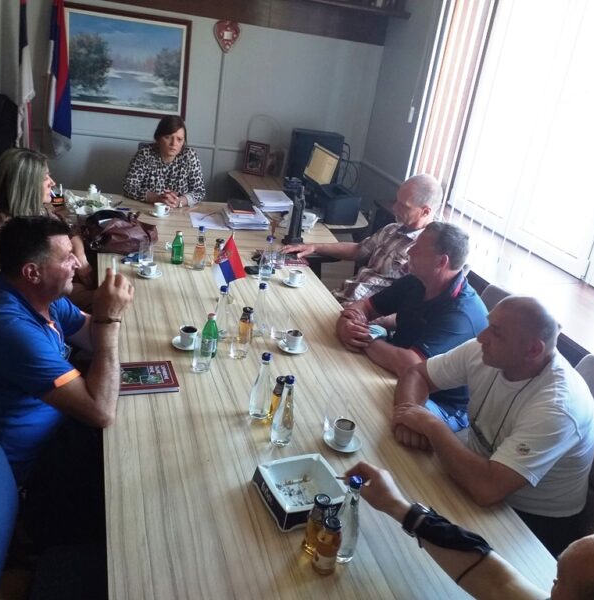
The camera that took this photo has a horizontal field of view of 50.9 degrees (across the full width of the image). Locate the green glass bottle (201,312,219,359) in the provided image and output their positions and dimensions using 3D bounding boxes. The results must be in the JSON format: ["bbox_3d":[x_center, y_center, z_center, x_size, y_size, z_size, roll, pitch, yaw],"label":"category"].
[{"bbox_3d":[-0.301,0.122,2.185,0.058,0.156,0.058,1,23,-19],"label":"green glass bottle"}]

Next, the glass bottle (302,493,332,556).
[{"bbox_3d":[0.046,0.492,1.373,0.054,0.142,0.054,7,22,-3],"label":"glass bottle"}]

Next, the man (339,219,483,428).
[{"bbox_3d":[0.453,0.307,2.519,0.720,1.270,0.560,6,22,-8],"label":"man"}]

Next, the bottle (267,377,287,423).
[{"bbox_3d":[-0.055,0.286,1.842,0.054,0.140,0.054,1,23,-19],"label":"bottle"}]

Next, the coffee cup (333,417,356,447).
[{"bbox_3d":[0.136,0.384,1.812,0.066,0.061,0.077,1,23,-19],"label":"coffee cup"}]

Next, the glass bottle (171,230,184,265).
[{"bbox_3d":[-0.568,-0.252,2.997,0.058,0.155,0.058,1,23,-19],"label":"glass bottle"}]

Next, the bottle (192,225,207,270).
[{"bbox_3d":[-0.451,-0.247,2.960,0.061,0.206,0.061,1,23,-19],"label":"bottle"}]

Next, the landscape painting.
[{"bbox_3d":[-1.191,-1.671,4.437,0.841,0.691,0.040,1,23,-19],"label":"landscape painting"}]

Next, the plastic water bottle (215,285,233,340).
[{"bbox_3d":[-0.261,0.036,2.288,0.063,0.207,0.063,1,23,-19],"label":"plastic water bottle"}]

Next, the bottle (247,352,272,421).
[{"bbox_3d":[-0.103,0.255,1.874,0.062,0.204,0.062,1,23,-19],"label":"bottle"}]

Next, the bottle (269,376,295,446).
[{"bbox_3d":[-0.029,0.303,1.719,0.063,0.208,0.063,1,23,-19],"label":"bottle"}]

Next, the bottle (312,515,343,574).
[{"bbox_3d":[0.069,0.534,1.362,0.057,0.124,0.057,8,22,-3],"label":"bottle"}]

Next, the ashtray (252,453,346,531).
[{"bbox_3d":[0.009,0.469,1.541,0.183,0.055,0.183,-4,25,-28],"label":"ashtray"}]

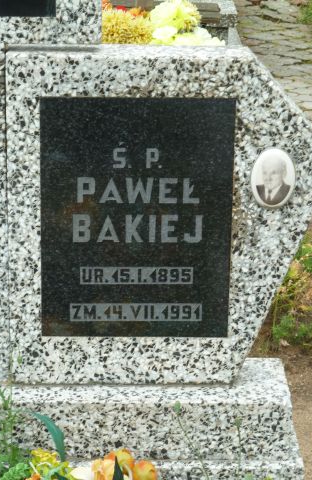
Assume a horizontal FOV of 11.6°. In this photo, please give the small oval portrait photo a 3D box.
[{"bbox_3d":[0.223,-0.115,2.913,0.084,0.115,0.011,0,20,-2],"label":"small oval portrait photo"}]

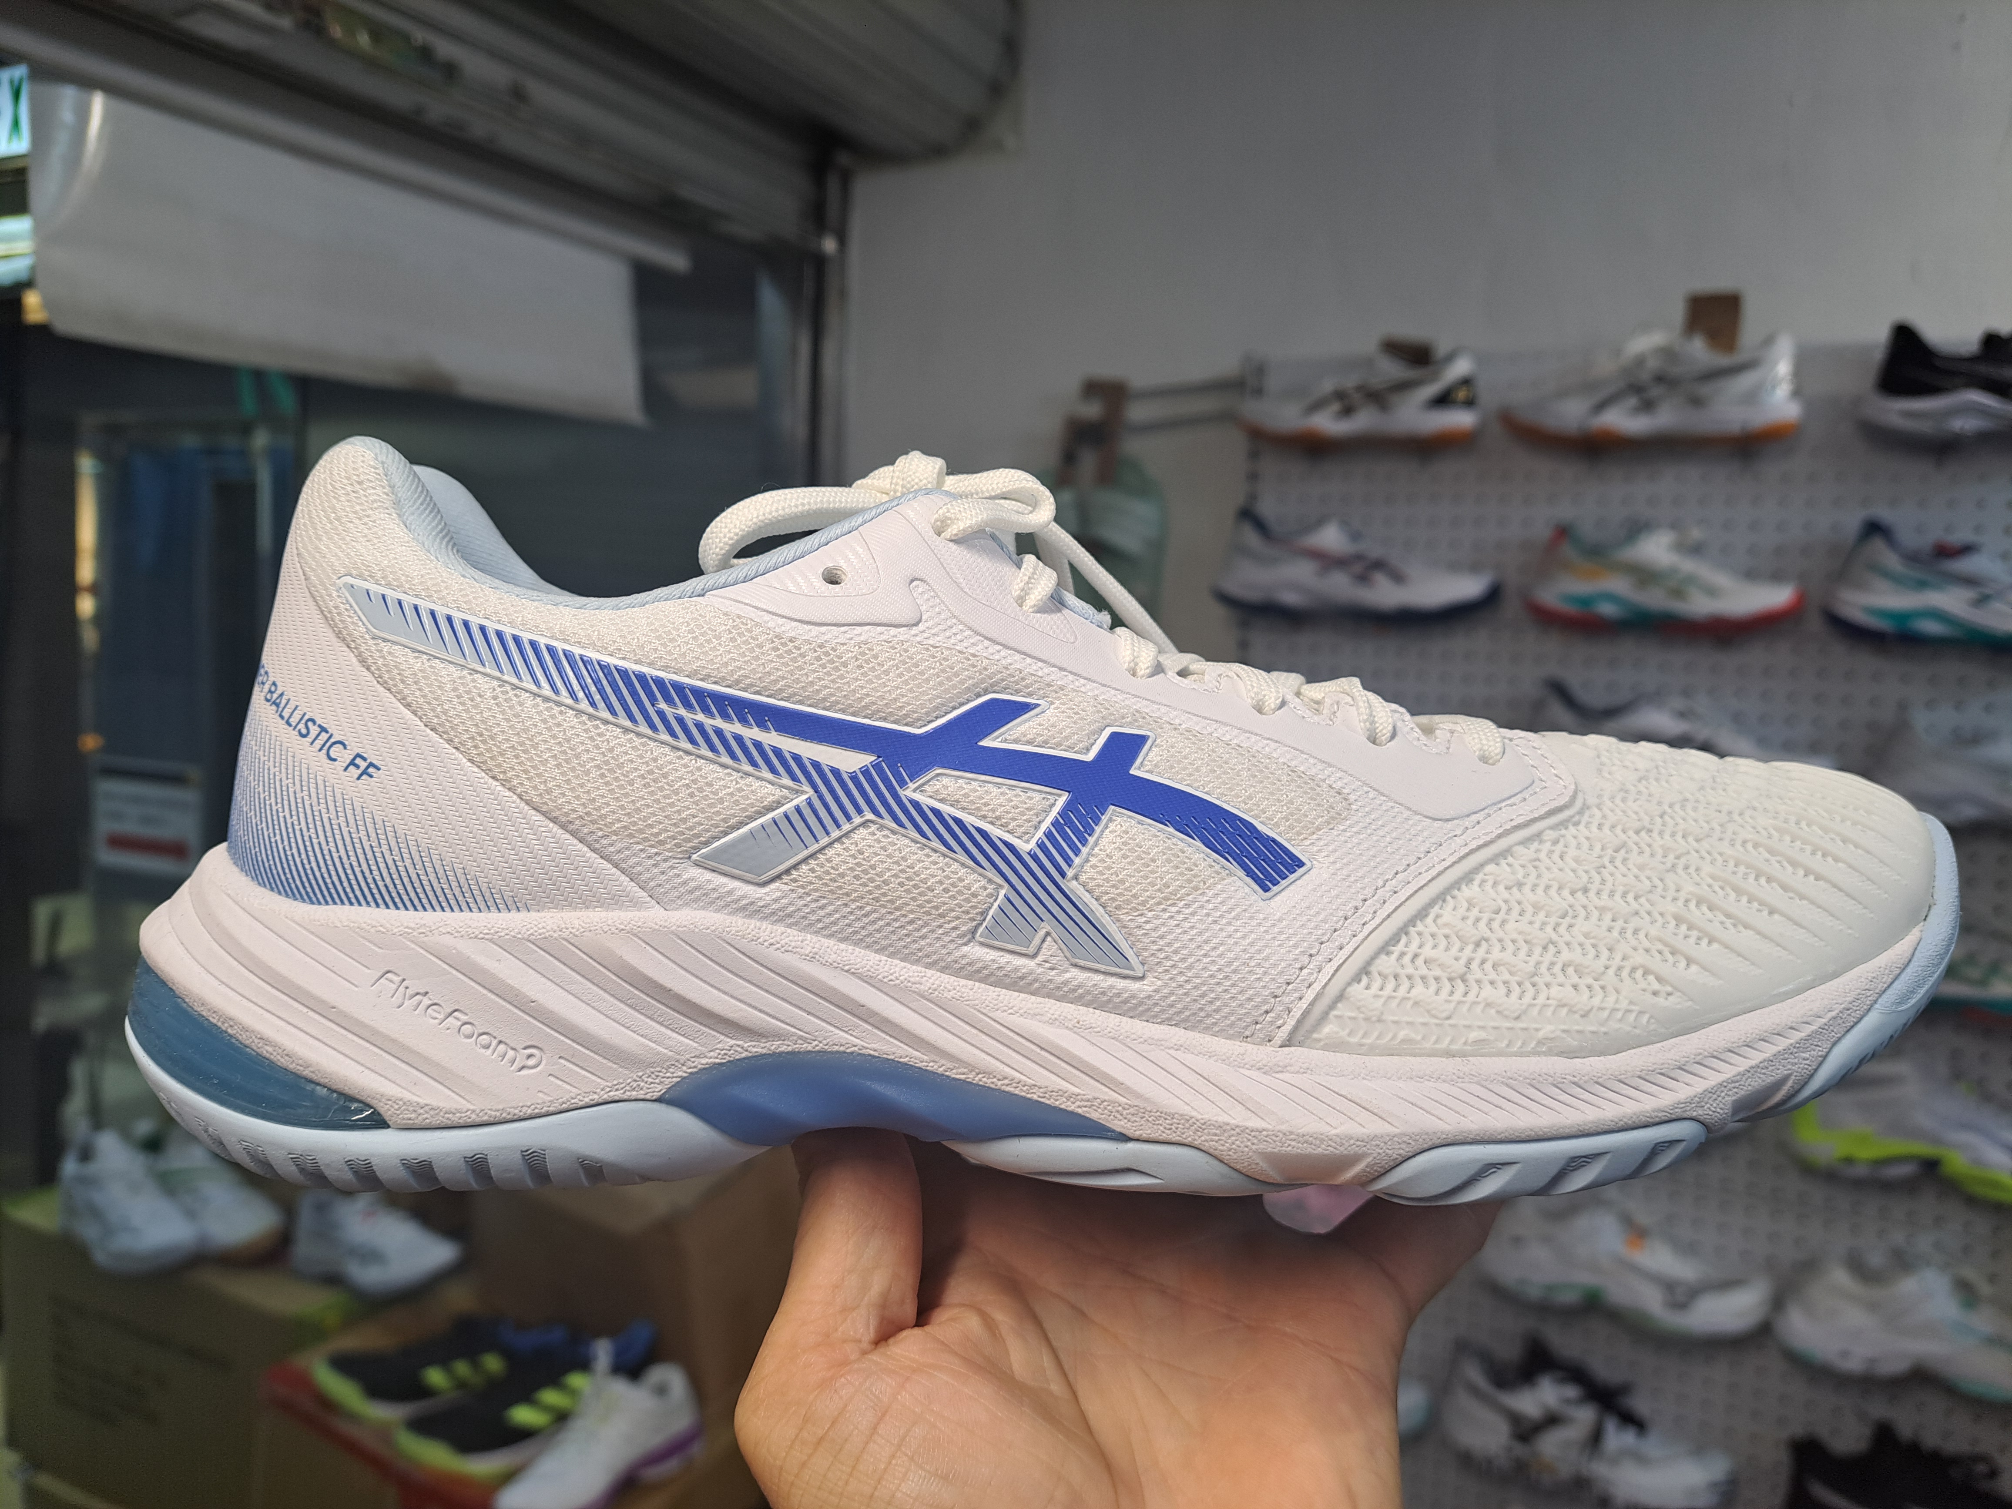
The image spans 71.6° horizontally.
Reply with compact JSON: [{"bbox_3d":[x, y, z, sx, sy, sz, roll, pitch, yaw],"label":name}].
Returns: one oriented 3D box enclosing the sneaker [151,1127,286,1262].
[{"bbox_3d":[-1.013,0.570,1.786,0.283,0.115,0.105,7,6,38],"label":"sneaker"}]

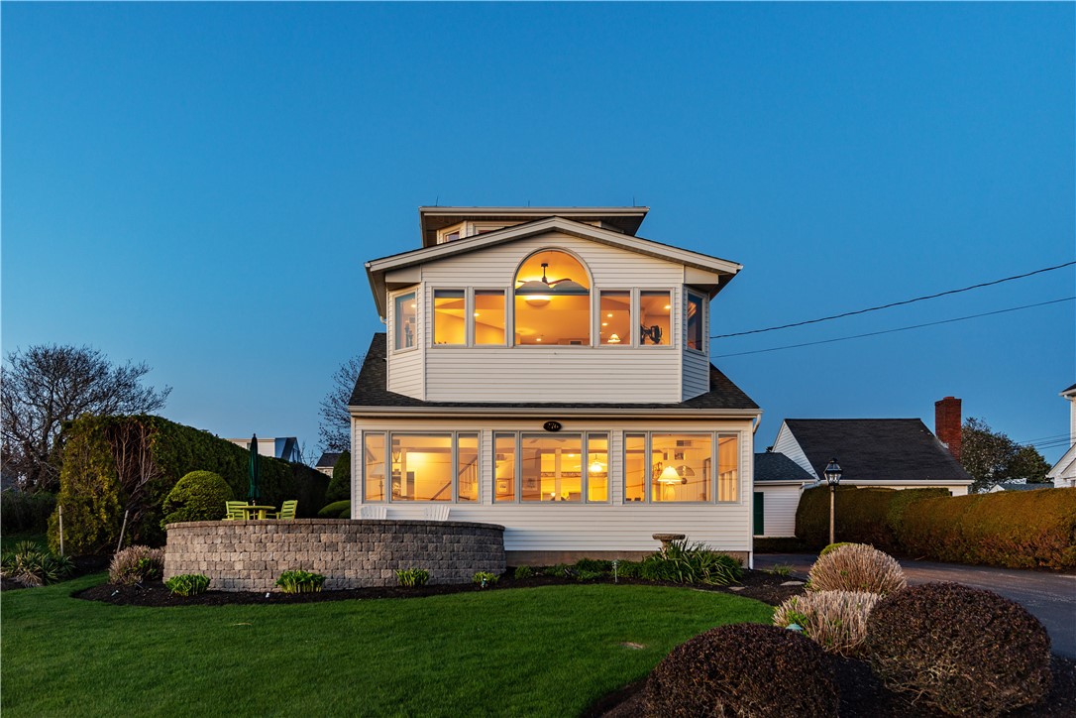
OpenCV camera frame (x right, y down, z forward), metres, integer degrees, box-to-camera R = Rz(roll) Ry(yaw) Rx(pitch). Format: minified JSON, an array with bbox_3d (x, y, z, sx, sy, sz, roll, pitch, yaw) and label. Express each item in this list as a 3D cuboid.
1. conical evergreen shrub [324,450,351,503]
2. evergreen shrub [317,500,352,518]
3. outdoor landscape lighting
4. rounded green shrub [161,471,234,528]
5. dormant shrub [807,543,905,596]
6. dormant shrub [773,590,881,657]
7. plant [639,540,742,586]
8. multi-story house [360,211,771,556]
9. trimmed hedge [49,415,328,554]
[{"bbox_3d":[-5.014,3.738,22.000,1.500,2.400,1.500,0,-8,0],"label":"conical evergreen shrub"},{"bbox_3d":[-4.560,3.821,19.500,1.300,1.100,1.300,0,-8,0],"label":"evergreen shrub"},{"bbox_3d":[5.655,2.908,16.000,0.310,2.050,0.310,0,-8,0],"label":"outdoor landscape lighting"},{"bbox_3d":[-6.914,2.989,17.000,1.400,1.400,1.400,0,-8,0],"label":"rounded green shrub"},{"bbox_3d":[4.440,2.985,11.700,1.280,0.750,1.200,0,-8,0],"label":"dormant shrub"},{"bbox_3d":[3.114,2.798,8.900,1.100,0.660,1.000,0,-8,0],"label":"dormant shrub"},{"bbox_3d":[2.762,3.698,15.200,1.800,0.750,1.200,0,-8,0],"label":"plant"},{"bbox_3d":[0.150,0.450,21.800,8.500,9.000,9.800,0,-8,-3],"label":"multi-story house"},{"bbox_3d":[-8.600,3.500,23.000,1.700,2.800,13.000,0,-8,3],"label":"trimmed hedge"}]

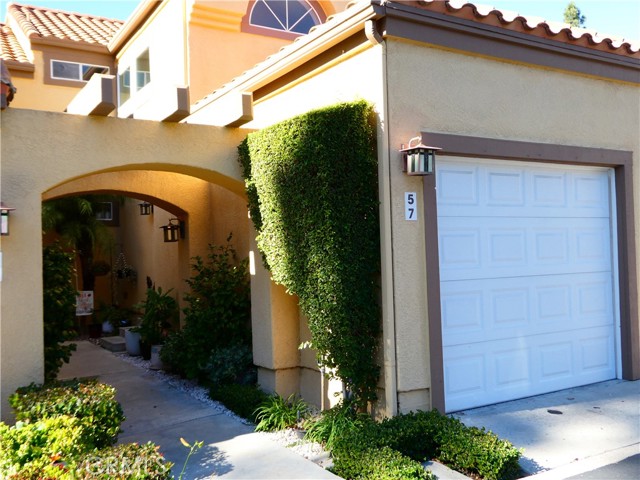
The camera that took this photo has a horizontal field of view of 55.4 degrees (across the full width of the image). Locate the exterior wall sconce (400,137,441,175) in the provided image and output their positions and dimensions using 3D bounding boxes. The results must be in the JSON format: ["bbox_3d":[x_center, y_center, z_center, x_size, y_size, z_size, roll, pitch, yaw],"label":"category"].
[{"bbox_3d":[0.779,-0.624,4.757,0.230,0.300,0.270,-1,-1,-30],"label":"exterior wall sconce"}]

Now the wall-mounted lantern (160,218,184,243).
[{"bbox_3d":[-1.961,-0.126,8.100,0.280,0.310,0.230,-1,-1,-30],"label":"wall-mounted lantern"}]

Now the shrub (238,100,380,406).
[{"bbox_3d":[-0.091,0.218,5.267,0.596,2.571,1.421,-1,-2,-31],"label":"shrub"}]

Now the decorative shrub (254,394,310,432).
[{"bbox_3d":[-0.311,1.380,5.119,0.420,0.250,0.420,-1,-1,-30],"label":"decorative shrub"}]

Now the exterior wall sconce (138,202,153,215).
[{"bbox_3d":[-3.255,-0.598,11.400,0.280,0.310,0.230,-1,-1,-30],"label":"exterior wall sconce"}]

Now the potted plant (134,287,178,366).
[{"bbox_3d":[-2.022,1.082,7.544,0.500,0.970,0.500,-1,-1,-30],"label":"potted plant"}]

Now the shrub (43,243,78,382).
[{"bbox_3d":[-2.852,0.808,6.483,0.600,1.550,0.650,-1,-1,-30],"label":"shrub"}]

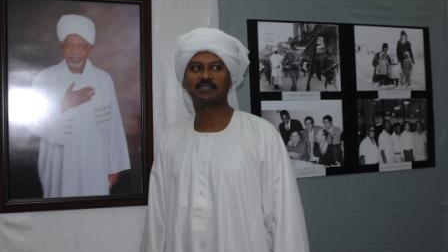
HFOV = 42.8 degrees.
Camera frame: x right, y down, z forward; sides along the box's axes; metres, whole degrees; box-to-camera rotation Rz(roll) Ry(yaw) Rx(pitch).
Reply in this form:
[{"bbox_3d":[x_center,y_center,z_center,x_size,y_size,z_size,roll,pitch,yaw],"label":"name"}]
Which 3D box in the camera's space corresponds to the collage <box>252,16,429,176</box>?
[{"bbox_3d":[0.567,-0.128,2.643,0.960,0.690,0.020,-1,-2,-19],"label":"collage"}]

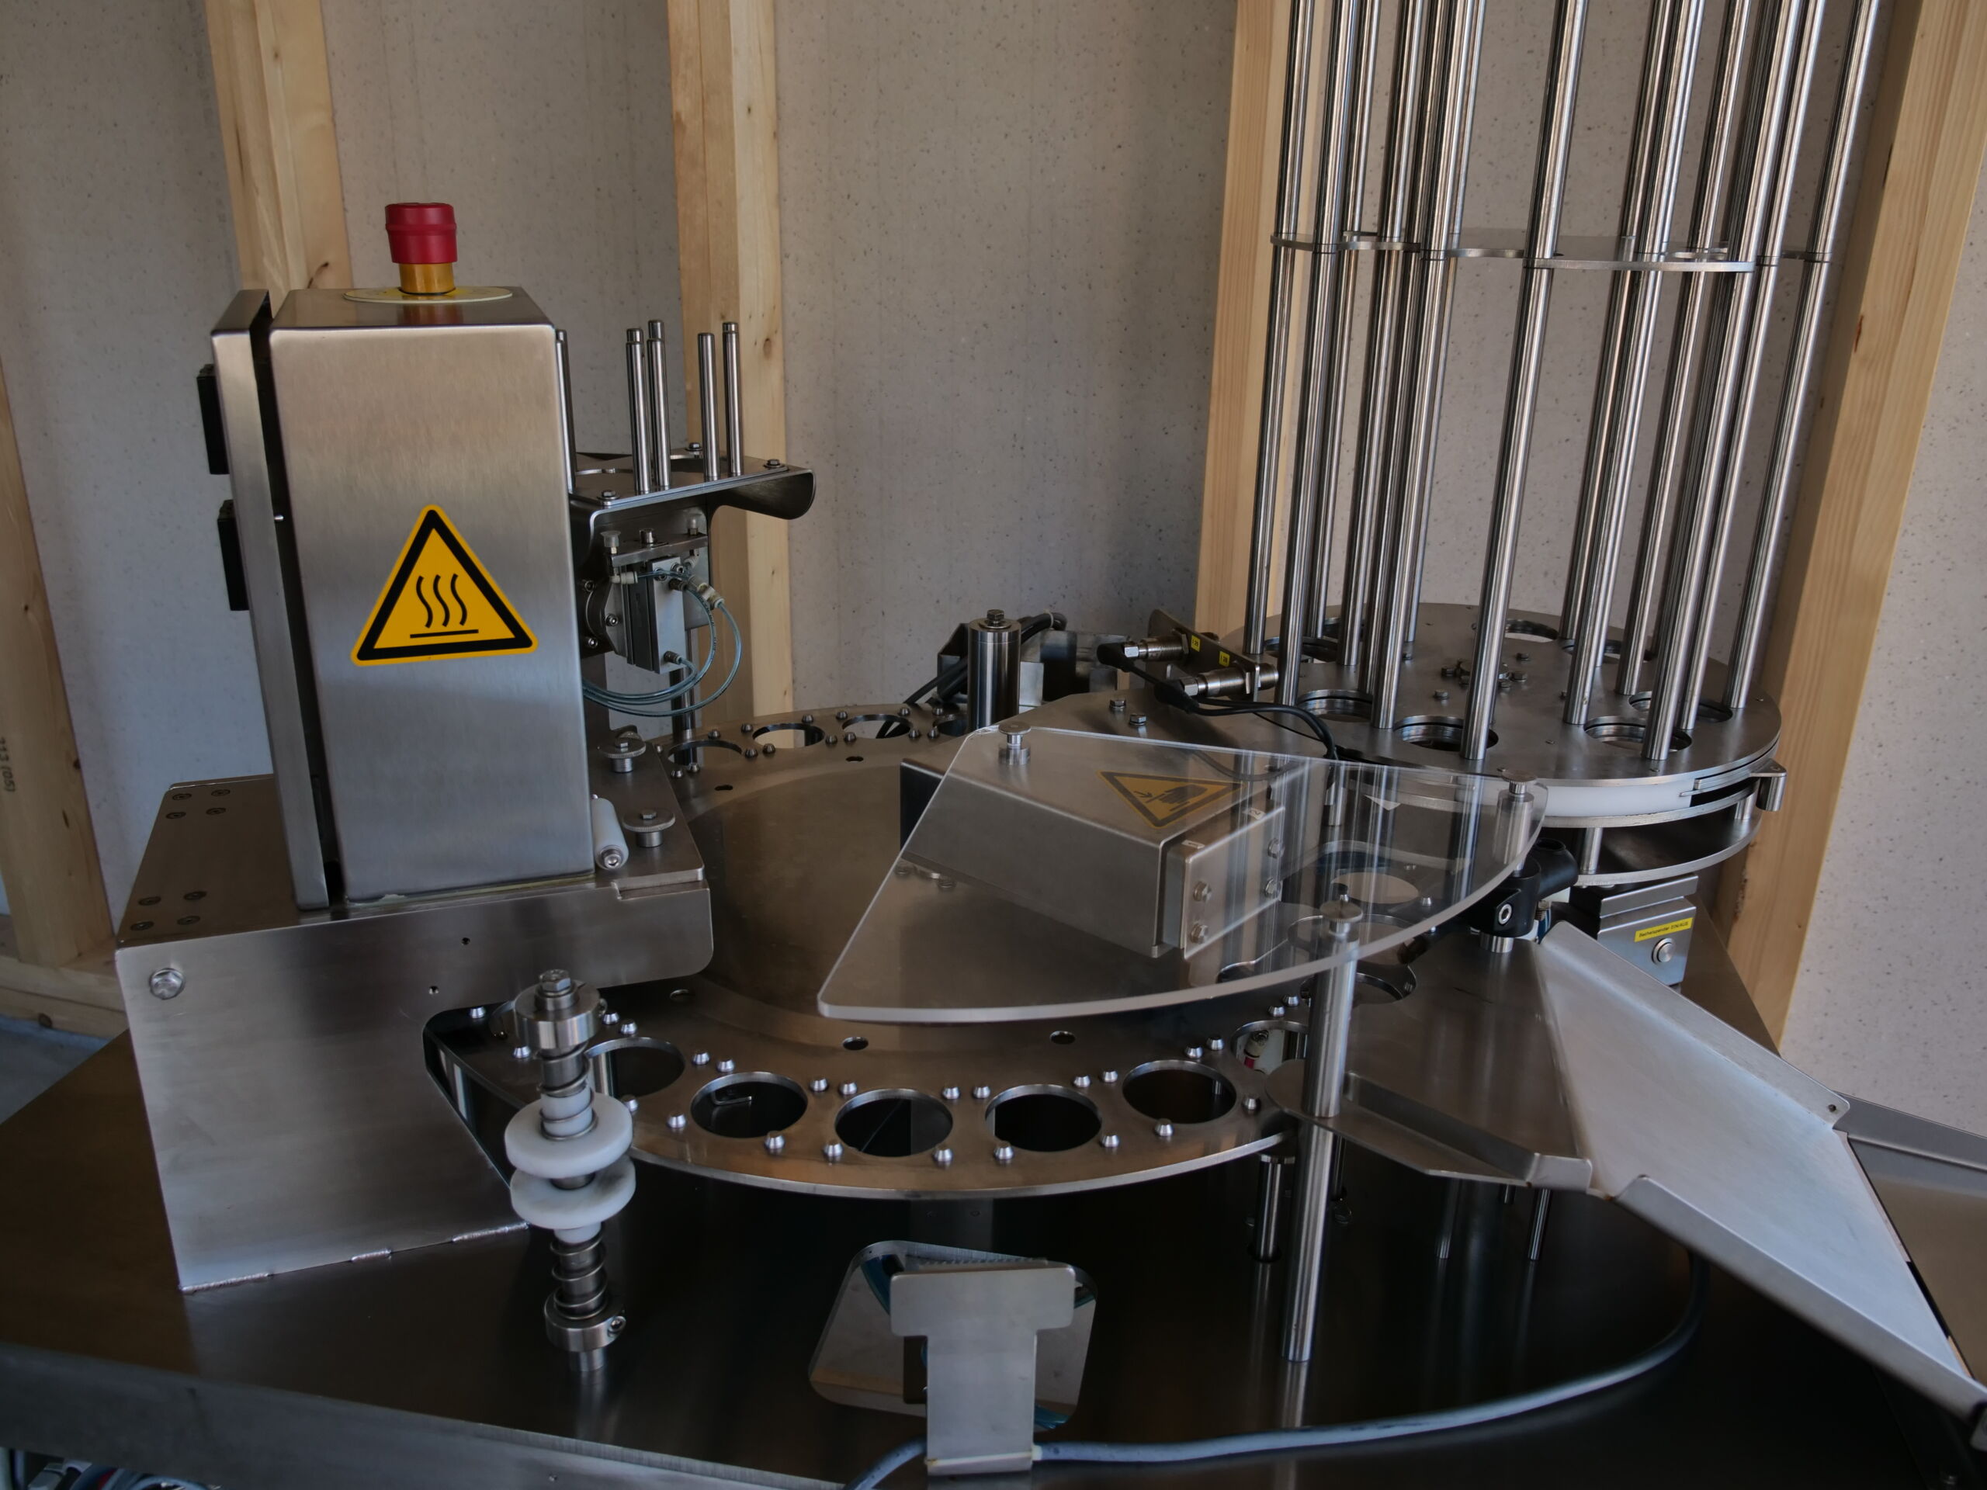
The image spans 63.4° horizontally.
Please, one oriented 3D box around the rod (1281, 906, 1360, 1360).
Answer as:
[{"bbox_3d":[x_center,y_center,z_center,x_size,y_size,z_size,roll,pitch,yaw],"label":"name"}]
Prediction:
[{"bbox_3d":[0.162,0.200,0.803,0.020,0.265,0.020,-6,22,-19],"label":"rod"}]

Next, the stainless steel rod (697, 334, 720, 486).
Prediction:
[{"bbox_3d":[-0.194,-0.230,1.099,0.010,0.100,0.010,-6,22,-19],"label":"stainless steel rod"}]

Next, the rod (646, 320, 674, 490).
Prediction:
[{"bbox_3d":[-0.221,-0.225,1.070,0.010,0.111,0.010,-6,22,-19],"label":"rod"}]

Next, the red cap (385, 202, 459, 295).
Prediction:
[{"bbox_3d":[-0.316,-0.274,0.890,0.038,0.047,0.038,-6,22,-19],"label":"red cap"}]

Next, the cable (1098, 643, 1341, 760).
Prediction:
[{"bbox_3d":[0.149,-0.032,1.082,0.211,0.032,0.048,16,25,34],"label":"cable"}]

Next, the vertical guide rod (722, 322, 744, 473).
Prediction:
[{"bbox_3d":[-0.181,-0.240,1.121,0.010,0.105,0.010,-6,22,-19],"label":"vertical guide rod"}]

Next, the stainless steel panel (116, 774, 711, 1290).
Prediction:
[{"bbox_3d":[-0.339,0.146,0.988,0.298,0.212,0.226,-6,22,-19],"label":"stainless steel panel"}]

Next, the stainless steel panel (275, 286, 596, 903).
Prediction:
[{"bbox_3d":[-0.313,-0.095,0.909,0.129,0.297,0.195,-6,22,-19],"label":"stainless steel panel"}]

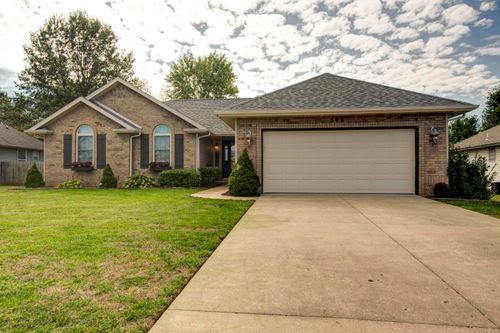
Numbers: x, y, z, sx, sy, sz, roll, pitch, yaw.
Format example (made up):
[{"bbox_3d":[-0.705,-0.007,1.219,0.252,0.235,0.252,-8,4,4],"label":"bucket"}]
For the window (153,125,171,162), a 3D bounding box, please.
[{"bbox_3d":[-4.113,-0.996,15.660,0.880,1.940,0.140,0,-1,8],"label":"window"}]

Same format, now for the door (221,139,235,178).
[{"bbox_3d":[-1.036,-0.401,17.870,0.900,2.040,0.090,0,-1,8],"label":"door"}]

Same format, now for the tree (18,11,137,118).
[{"bbox_3d":[-15.477,-6.454,29.863,10.218,15.186,10.218,0,-1,8],"label":"tree"}]

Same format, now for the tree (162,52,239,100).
[{"bbox_3d":[-4.846,-5.049,32.888,7.205,12.485,7.205,0,-1,8],"label":"tree"}]

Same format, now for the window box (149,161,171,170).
[{"bbox_3d":[-3.995,-0.011,14.864,0.920,0.390,0.270,0,-1,8],"label":"window box"}]

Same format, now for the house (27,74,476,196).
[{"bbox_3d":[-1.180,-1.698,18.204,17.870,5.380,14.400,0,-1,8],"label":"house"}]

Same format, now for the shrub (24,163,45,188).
[{"bbox_3d":[-9.821,0.393,15.255,0.820,1.170,0.820,0,-1,8],"label":"shrub"}]

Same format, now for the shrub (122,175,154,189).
[{"bbox_3d":[-4.887,0.656,14.613,1.330,0.600,1.000,0,-1,8],"label":"shrub"}]

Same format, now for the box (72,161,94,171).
[{"bbox_3d":[-7.516,-0.016,15.011,0.920,0.400,0.270,0,-1,8],"label":"box"}]

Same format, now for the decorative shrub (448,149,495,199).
[{"bbox_3d":[6.860,0.182,10.348,1.220,1.560,1.200,0,-1,8],"label":"decorative shrub"}]

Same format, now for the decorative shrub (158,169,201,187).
[{"bbox_3d":[-2.983,0.499,14.100,1.680,0.750,0.850,0,-1,8],"label":"decorative shrub"}]

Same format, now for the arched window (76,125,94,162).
[{"bbox_3d":[-7.493,-0.909,15.179,0.850,1.950,0.120,0,-1,8],"label":"arched window"}]

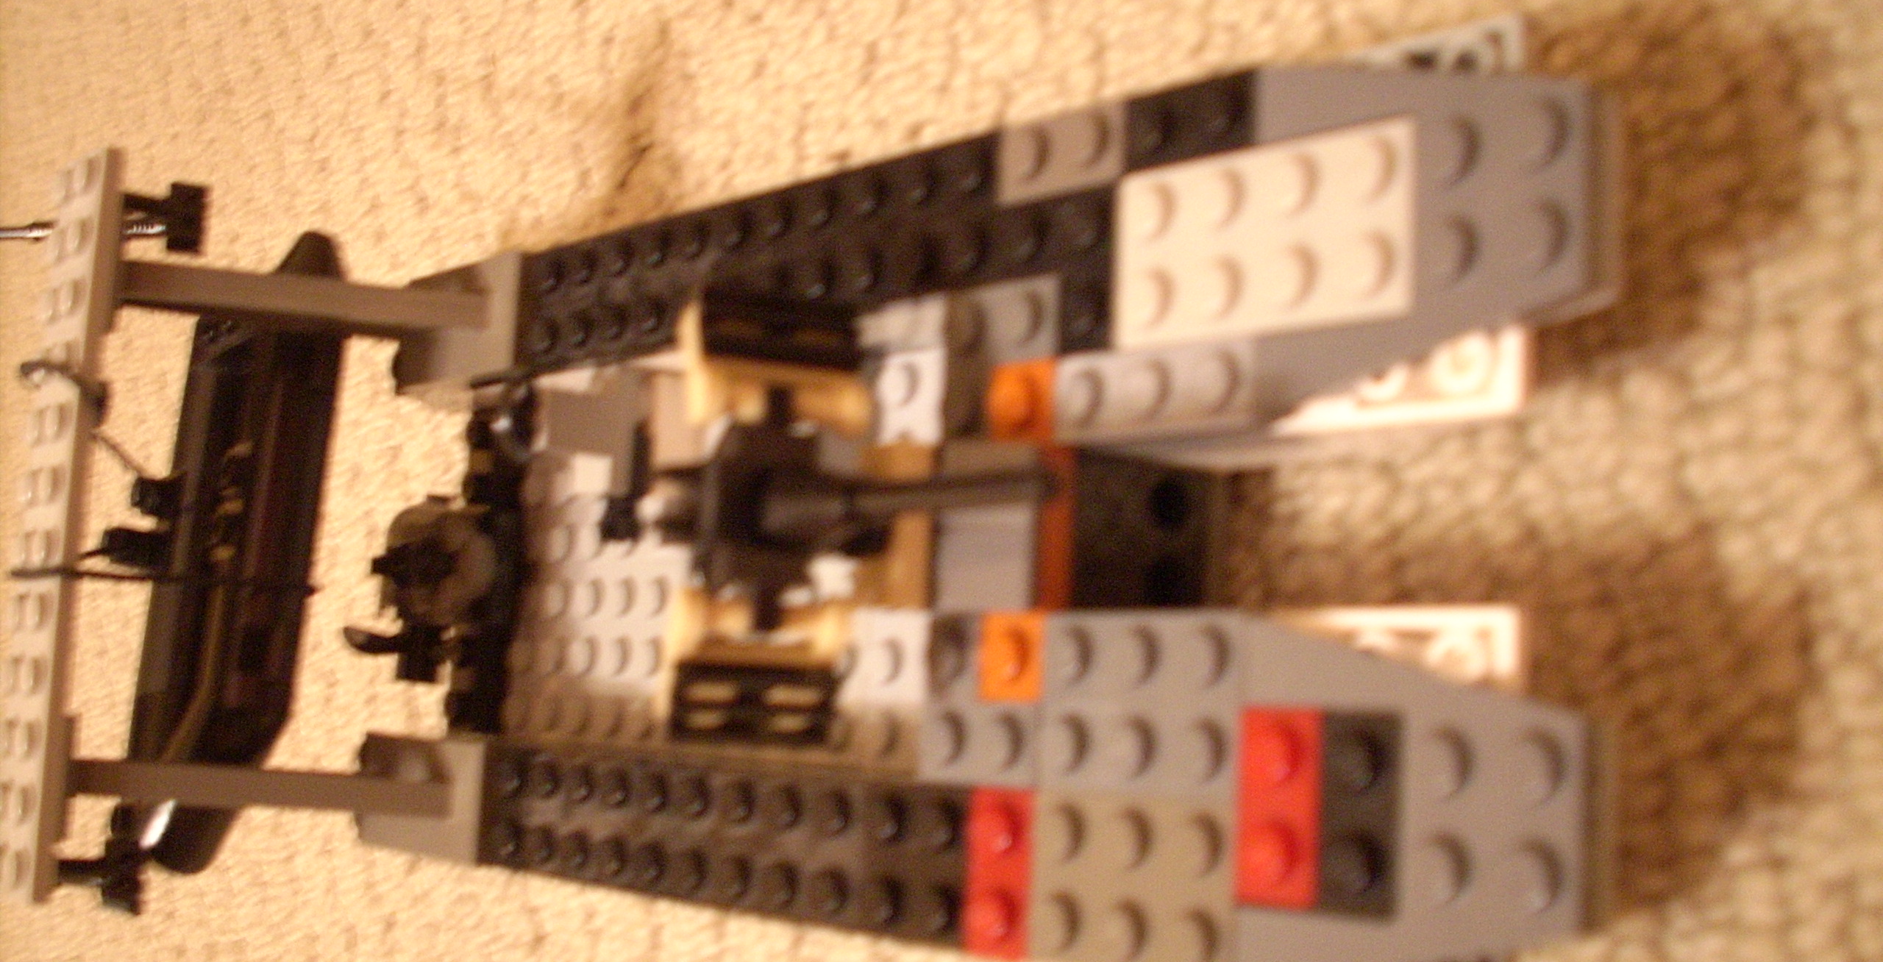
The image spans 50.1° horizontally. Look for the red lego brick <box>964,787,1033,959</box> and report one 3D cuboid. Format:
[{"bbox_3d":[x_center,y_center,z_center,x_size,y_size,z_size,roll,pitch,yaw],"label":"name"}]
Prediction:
[{"bbox_3d":[0.006,0.037,0.191,0.008,0.006,0.016,-5,80,46],"label":"red lego brick"}]

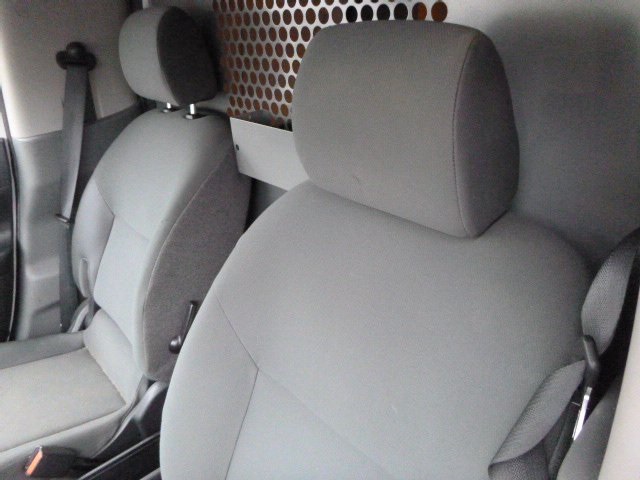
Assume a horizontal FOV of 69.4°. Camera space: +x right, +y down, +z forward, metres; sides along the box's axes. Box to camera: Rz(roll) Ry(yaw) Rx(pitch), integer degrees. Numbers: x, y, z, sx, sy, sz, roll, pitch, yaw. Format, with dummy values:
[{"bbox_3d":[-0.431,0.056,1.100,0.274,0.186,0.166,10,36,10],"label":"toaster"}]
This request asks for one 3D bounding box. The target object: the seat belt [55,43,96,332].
[{"bbox_3d":[-0.674,-0.108,1.250,0.095,0.788,0.060,-5,23,-44],"label":"seat belt"}]

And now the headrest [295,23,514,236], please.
[{"bbox_3d":[0.074,-0.126,0.503,0.127,0.189,0.246,-20,31,-38],"label":"headrest"}]

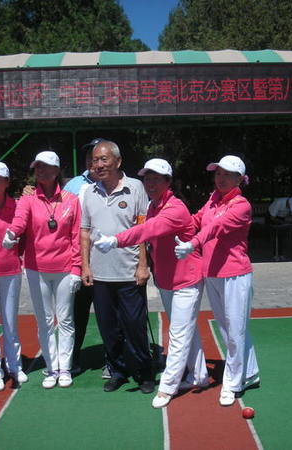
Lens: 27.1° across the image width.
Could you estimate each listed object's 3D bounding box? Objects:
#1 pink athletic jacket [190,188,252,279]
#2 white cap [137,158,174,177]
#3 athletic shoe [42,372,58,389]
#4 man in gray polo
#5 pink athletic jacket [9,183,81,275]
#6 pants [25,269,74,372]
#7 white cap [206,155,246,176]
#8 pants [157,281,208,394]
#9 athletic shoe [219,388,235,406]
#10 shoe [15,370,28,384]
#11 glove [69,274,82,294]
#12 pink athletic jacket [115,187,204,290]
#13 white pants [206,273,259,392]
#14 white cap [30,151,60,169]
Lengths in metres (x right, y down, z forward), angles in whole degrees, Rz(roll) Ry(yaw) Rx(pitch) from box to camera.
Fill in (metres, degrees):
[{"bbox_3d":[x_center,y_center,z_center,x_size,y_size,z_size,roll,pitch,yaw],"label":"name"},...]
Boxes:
[{"bbox_3d":[0.480,0.061,3.907,0.440,0.620,0.500,2,5,37],"label":"pink athletic jacket"},{"bbox_3d":[0.064,-0.387,4.080,0.175,0.135,0.260,3,4,45],"label":"white cap"},{"bbox_3d":[-0.695,1.125,4.492,0.090,0.090,0.245,-1,4,1],"label":"athletic shoe"},{"bbox_3d":[-0.198,0.284,4.204,0.530,1.720,0.340,0,4,12],"label":"man in gray polo"},{"bbox_3d":[-0.729,0.025,4.380,0.490,0.660,0.420,-1,4,3],"label":"pink athletic jacket"},{"bbox_3d":[-0.699,0.652,4.391,0.360,0.840,0.270,-1,4,-3],"label":"pants"},{"bbox_3d":[0.551,-0.401,4.100,0.265,0.140,0.175,4,1,-33],"label":"white cap"},{"bbox_3d":[0.254,0.707,4.117,0.340,0.820,0.420,2,5,33],"label":"pants"},{"bbox_3d":[0.531,1.098,3.976,0.095,0.100,0.240,0,4,12],"label":"athletic shoe"},{"bbox_3d":[-0.924,1.093,4.465,0.090,0.100,0.240,-3,5,-23],"label":"shoe"},{"bbox_3d":[-0.501,0.428,4.314,0.090,0.155,0.080,-1,4,-3],"label":"glove"},{"bbox_3d":[0.082,0.061,4.046,0.450,0.660,0.550,2,6,42],"label":"pink athletic jacket"},{"bbox_3d":[0.587,0.689,4.120,0.360,0.870,0.440,2,5,34],"label":"white pants"},{"bbox_3d":[-0.736,-0.478,4.440,0.175,0.135,0.260,1,1,28],"label":"white cap"}]

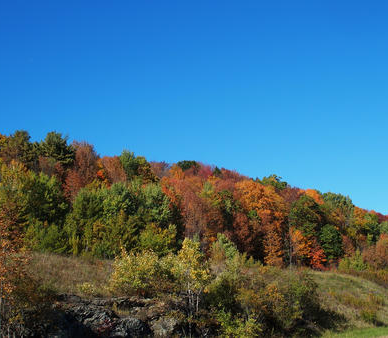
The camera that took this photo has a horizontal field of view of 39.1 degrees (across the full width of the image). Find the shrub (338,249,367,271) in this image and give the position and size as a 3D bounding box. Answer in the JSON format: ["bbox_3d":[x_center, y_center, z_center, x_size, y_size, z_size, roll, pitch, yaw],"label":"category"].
[{"bbox_3d":[20.309,11.596,70.000,3.730,2.790,3.360,0,-12,0],"label":"shrub"}]

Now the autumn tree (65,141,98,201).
[{"bbox_3d":[-21.211,0.943,103.000,6.580,12.510,6.580,0,-12,0],"label":"autumn tree"}]

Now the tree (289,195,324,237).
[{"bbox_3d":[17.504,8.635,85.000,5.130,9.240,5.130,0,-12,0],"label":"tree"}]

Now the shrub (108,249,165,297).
[{"bbox_3d":[-2.316,4.188,22.000,2.270,1.950,2.040,0,-12,0],"label":"shrub"}]

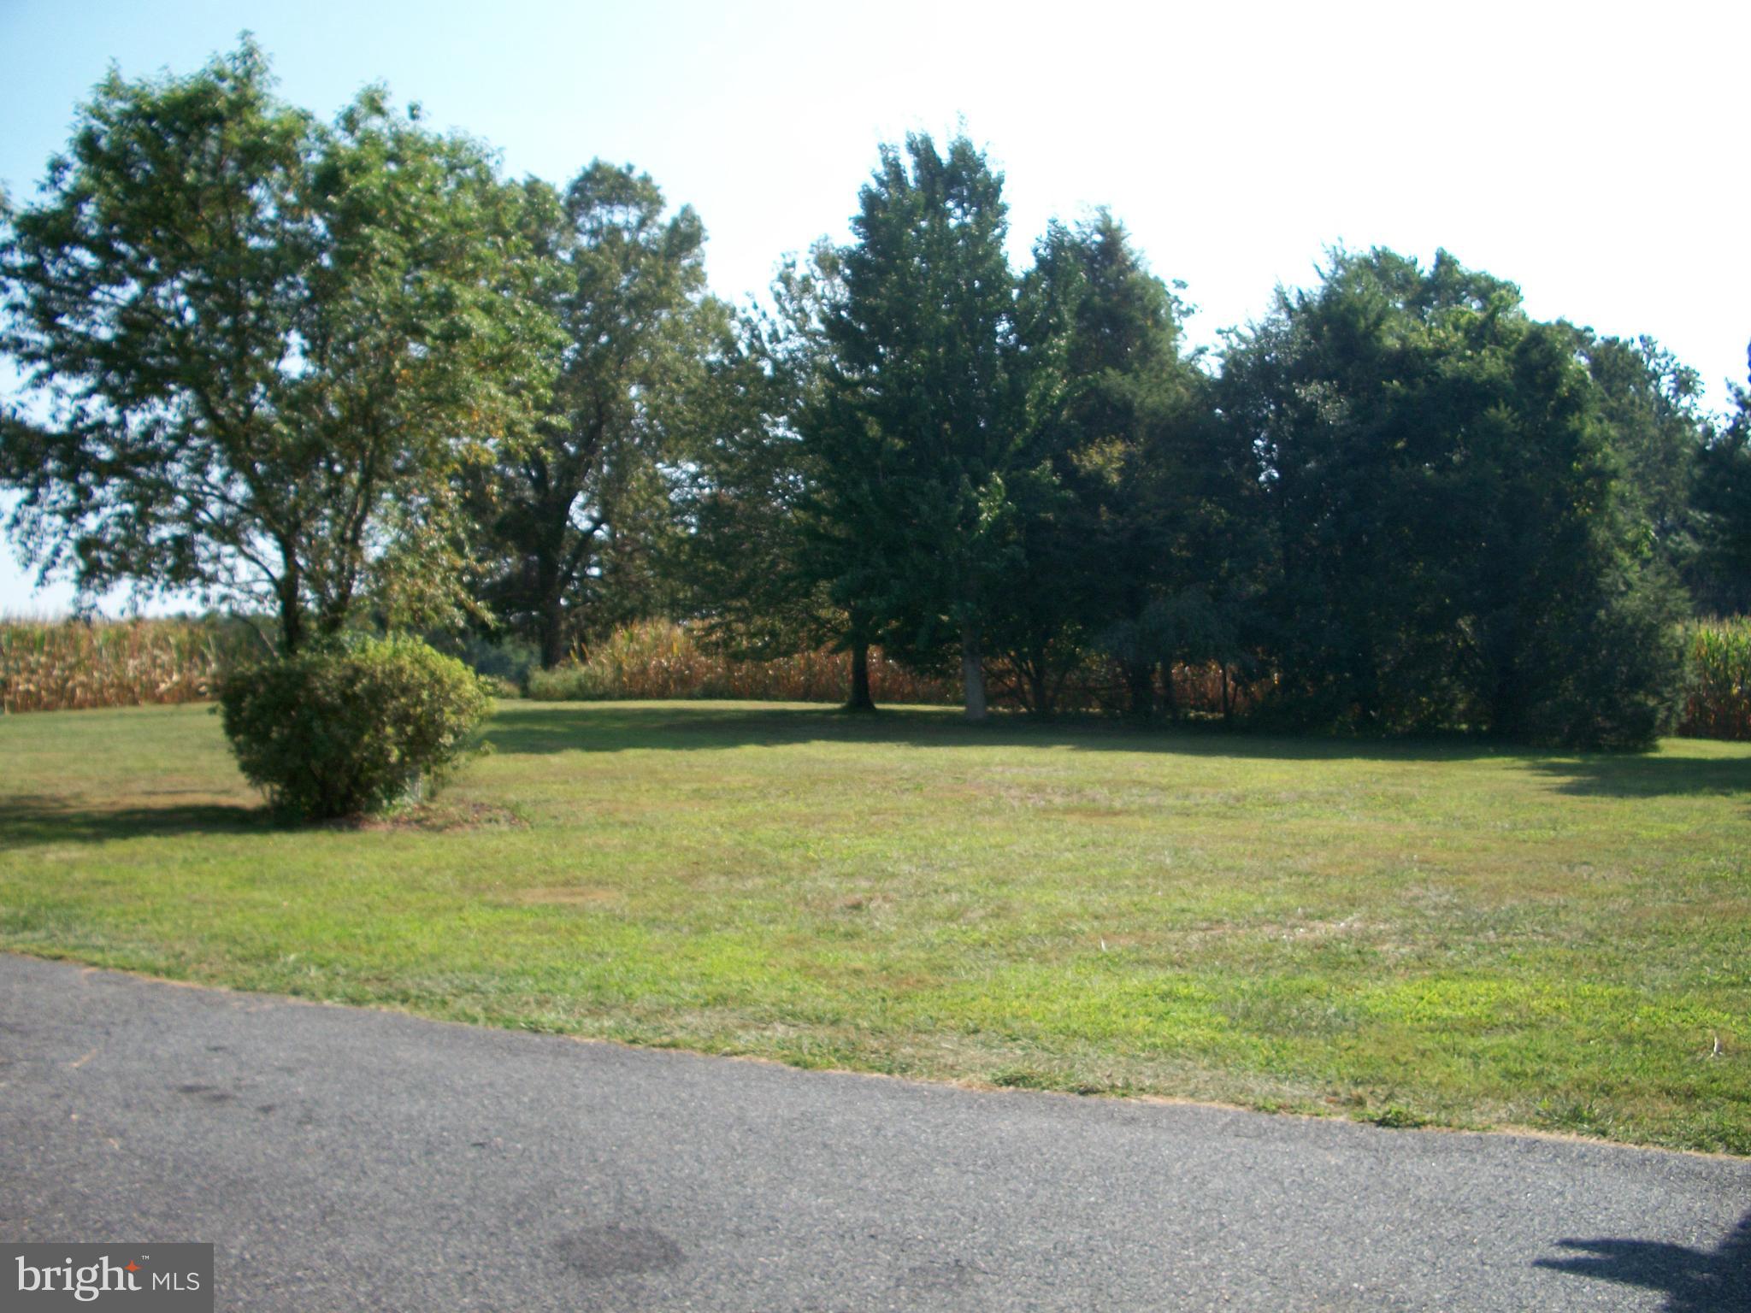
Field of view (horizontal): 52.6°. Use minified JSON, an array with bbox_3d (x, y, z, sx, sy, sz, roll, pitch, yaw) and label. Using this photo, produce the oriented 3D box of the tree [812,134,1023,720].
[{"bbox_3d":[1.033,-5.257,40.500,4.760,13.190,4.800,0,1,0],"label":"tree"}]

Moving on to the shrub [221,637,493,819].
[{"bbox_3d":[-4.757,0.651,16.200,2.440,1.680,2.300,0,1,0],"label":"shrub"}]

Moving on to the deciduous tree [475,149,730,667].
[{"bbox_3d":[-8.762,-7.291,56.000,7.720,16.380,7.300,0,1,0],"label":"deciduous tree"}]

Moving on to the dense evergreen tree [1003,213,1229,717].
[{"bbox_3d":[5.712,-4.543,42.000,5.260,11.760,5.000,0,1,0],"label":"dense evergreen tree"}]

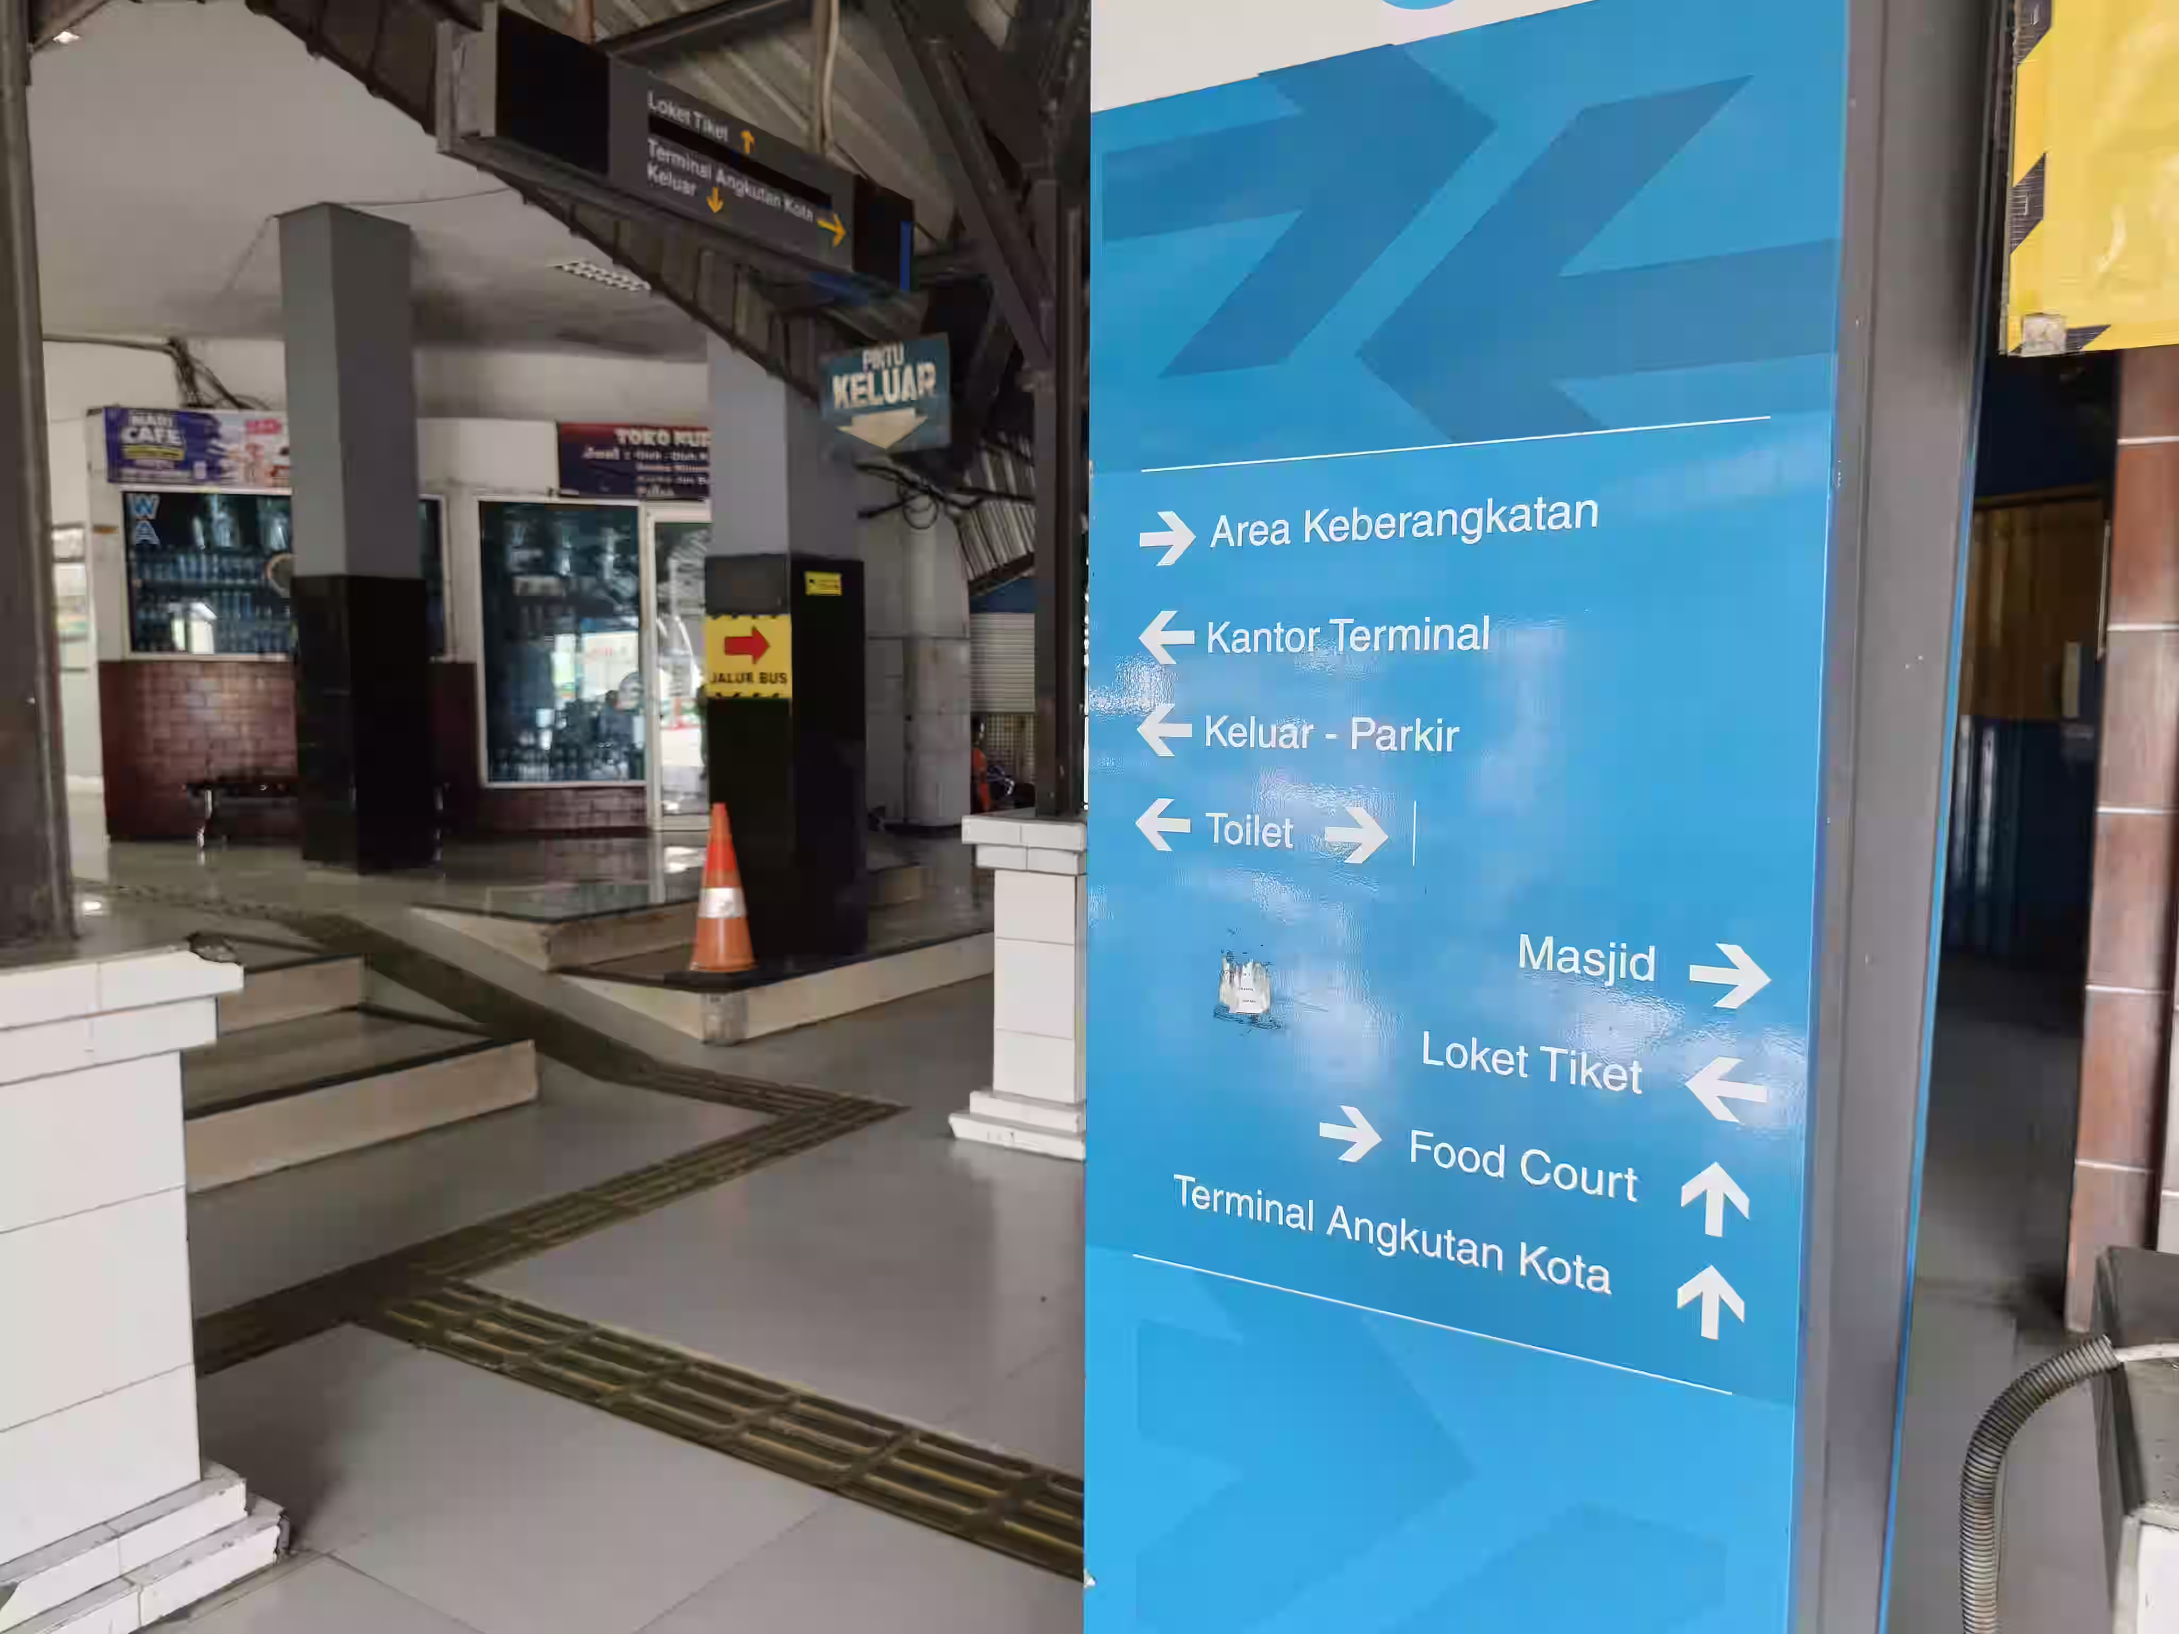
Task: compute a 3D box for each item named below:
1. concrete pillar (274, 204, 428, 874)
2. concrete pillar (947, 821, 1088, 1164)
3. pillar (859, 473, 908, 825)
[{"bbox_3d":[-4.298,-1.573,8.564,0.530,3.750,0.530,3,5,31],"label":"concrete pillar"},{"bbox_3d":[-0.098,0.519,4.788,0.520,1.045,0.520,3,5,31],"label":"concrete pillar"},{"bbox_3d":[-1.872,-1.501,14.004,0.600,3.300,0.600,3,5,31],"label":"pillar"}]

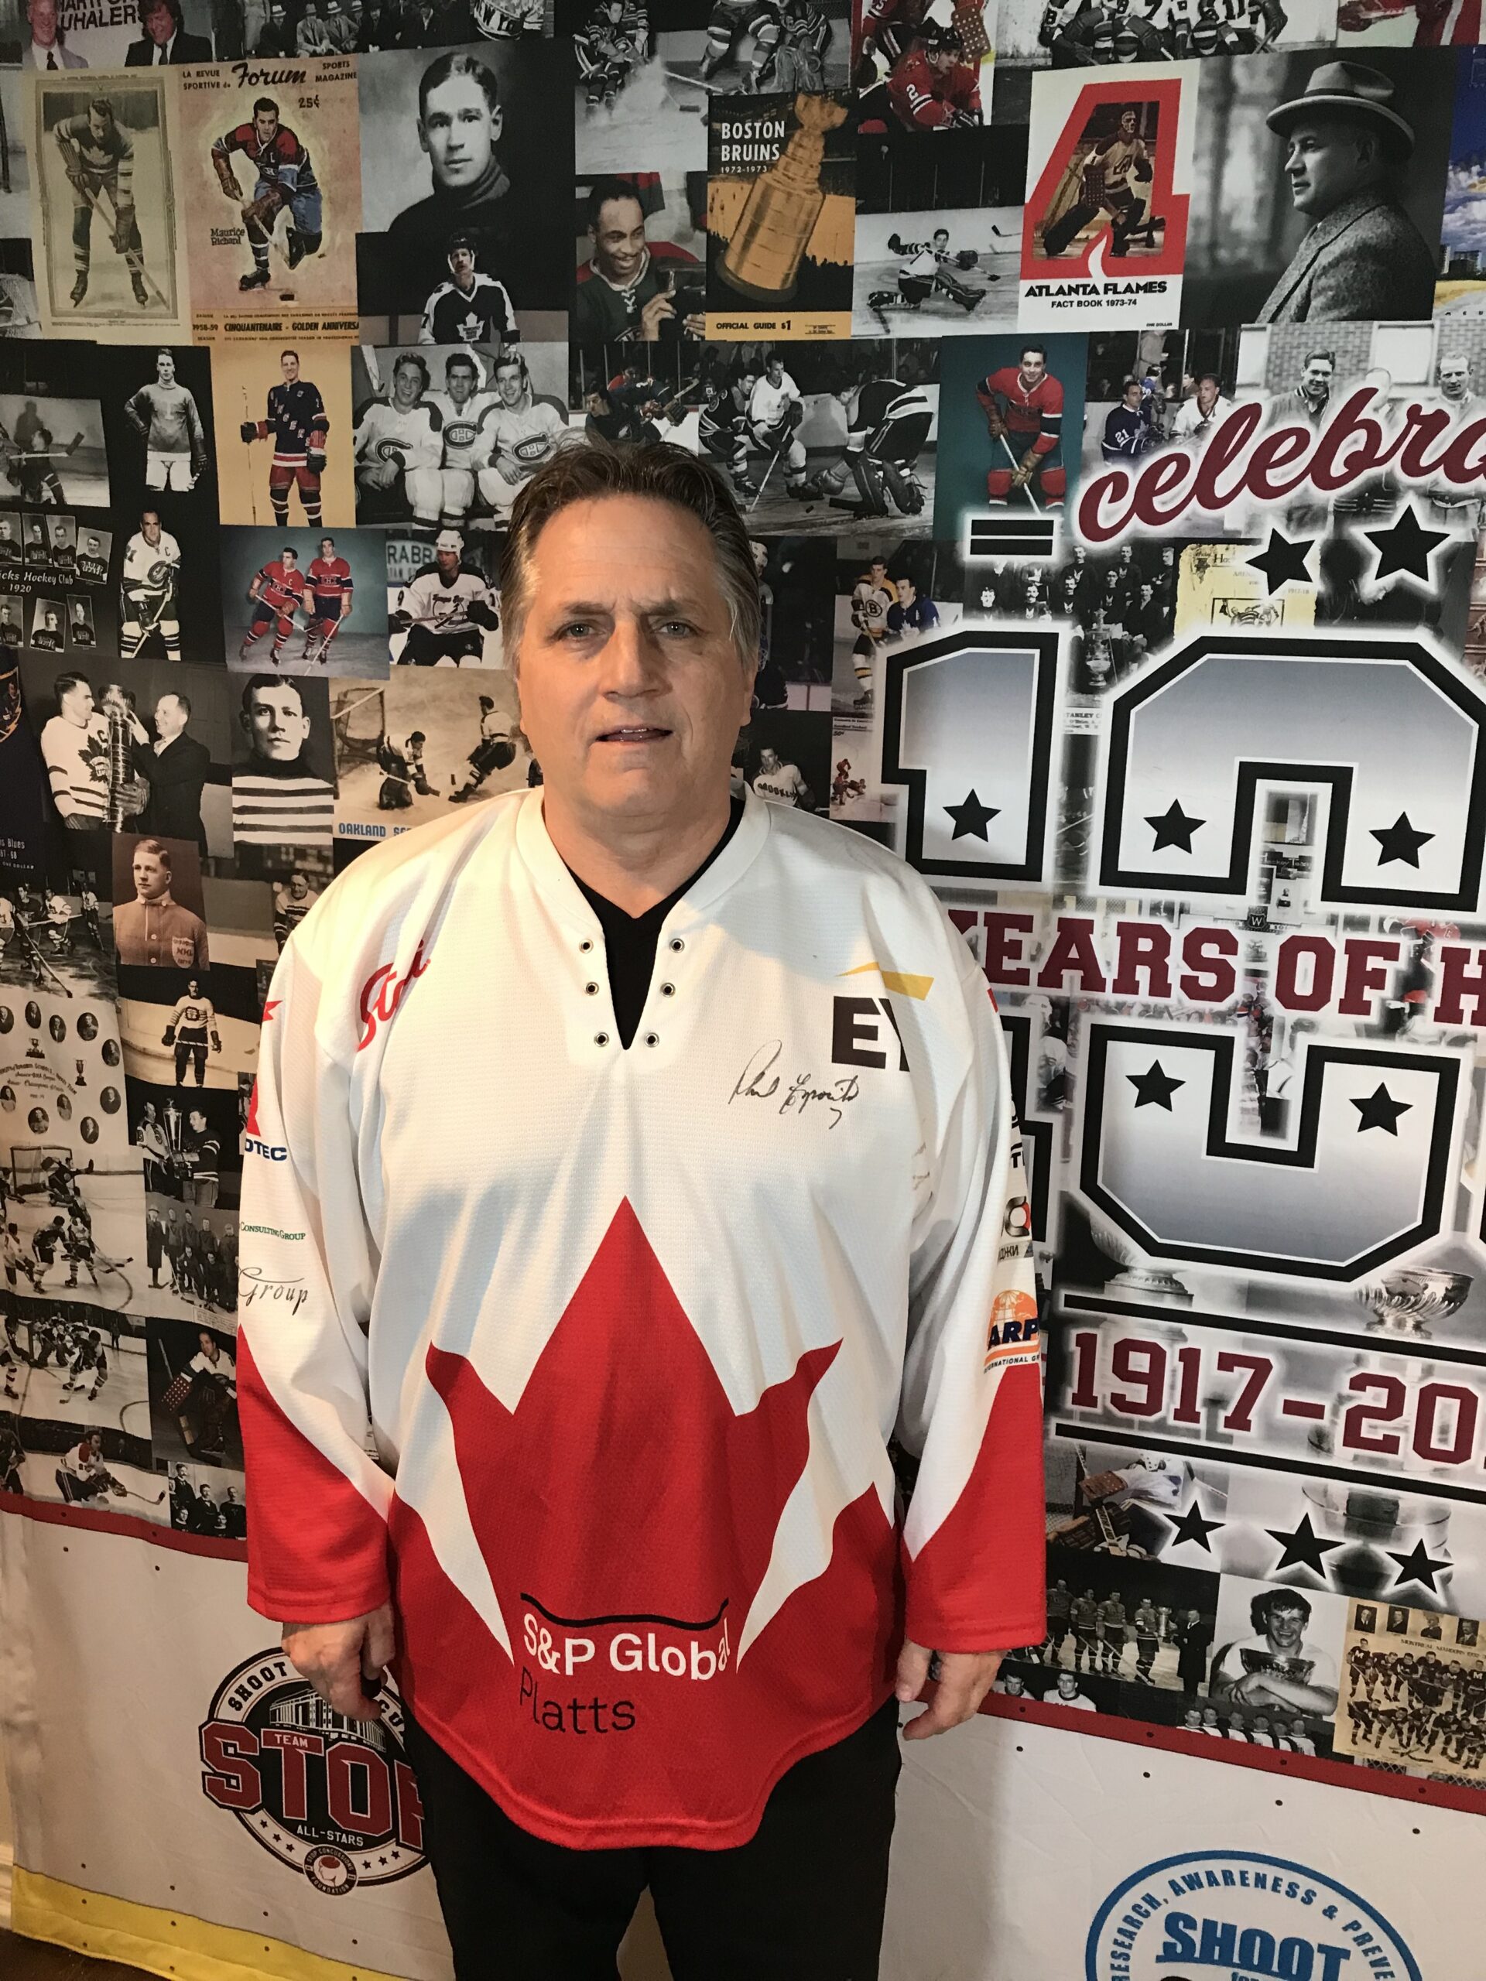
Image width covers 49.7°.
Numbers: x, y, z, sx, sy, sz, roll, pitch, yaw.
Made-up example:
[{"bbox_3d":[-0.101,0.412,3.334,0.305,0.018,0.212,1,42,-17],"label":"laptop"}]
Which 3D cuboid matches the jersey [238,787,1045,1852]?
[{"bbox_3d":[-0.081,0.235,1.282,0.645,0.790,0.340,2,11,6],"label":"jersey"}]

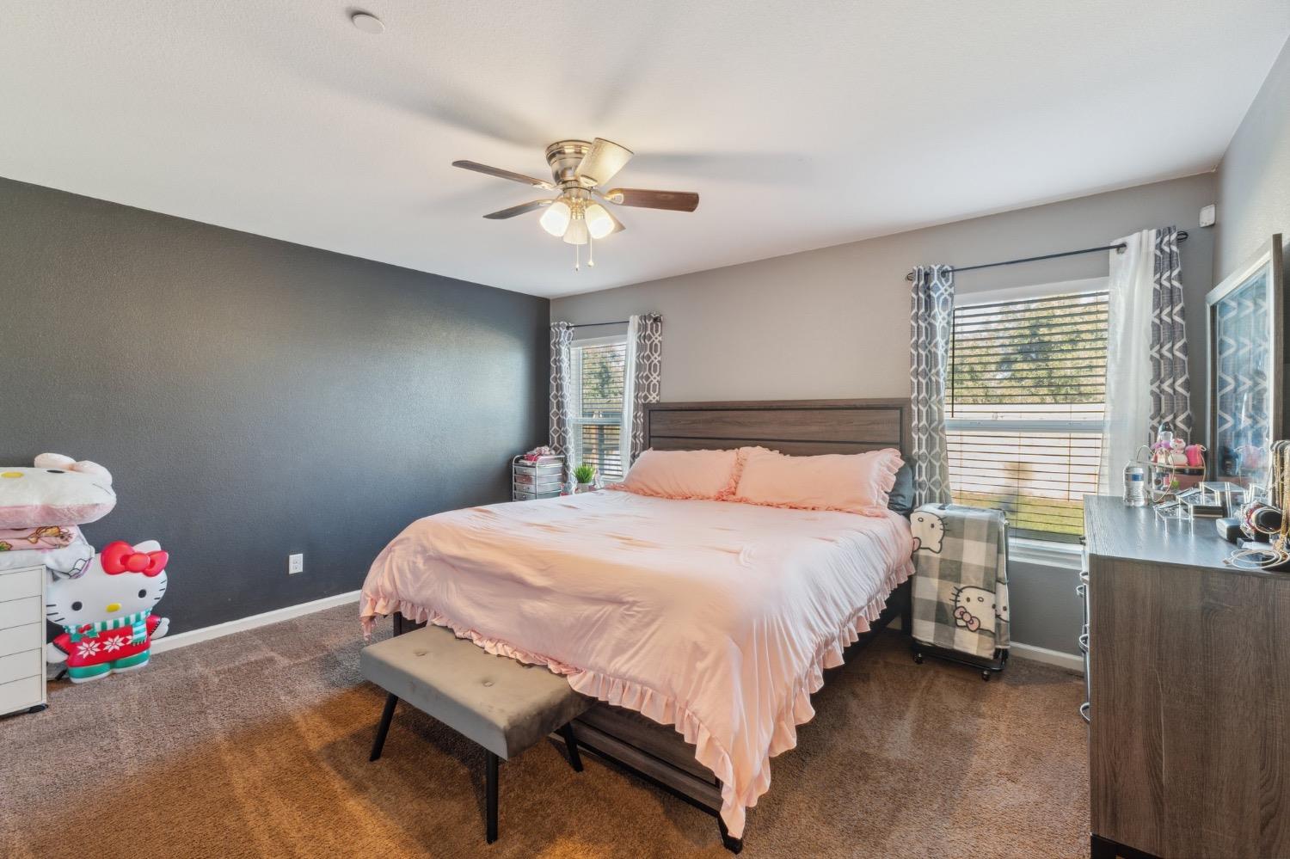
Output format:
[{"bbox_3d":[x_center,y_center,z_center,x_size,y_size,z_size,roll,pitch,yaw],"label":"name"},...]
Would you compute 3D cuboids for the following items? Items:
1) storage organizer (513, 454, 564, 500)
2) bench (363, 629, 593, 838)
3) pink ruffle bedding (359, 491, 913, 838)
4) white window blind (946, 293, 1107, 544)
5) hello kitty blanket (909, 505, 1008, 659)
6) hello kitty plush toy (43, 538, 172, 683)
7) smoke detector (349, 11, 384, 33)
[{"bbox_3d":[-0.910,0.718,4.805,0.340,0.970,0.380,1,1,38],"label":"storage organizer"},{"bbox_3d":[-0.632,1.052,2.008,0.875,0.415,0.440,1,1,38],"label":"bench"},{"bbox_3d":[-0.005,0.783,2.884,2.230,0.720,1.980,1,1,38],"label":"pink ruffle bedding"},{"bbox_3d":[2.074,-0.069,2.921,0.850,1.330,0.050,1,1,38],"label":"white window blind"},{"bbox_3d":[1.668,0.772,2.854,0.435,0.710,0.350,1,1,38],"label":"hello kitty blanket"},{"bbox_3d":[-2.746,0.910,2.753,0.160,0.660,0.470,1,2,44],"label":"hello kitty plush toy"},{"bbox_3d":[-0.795,-1.161,1.543,0.086,0.030,0.086,0,1,0],"label":"smoke detector"}]

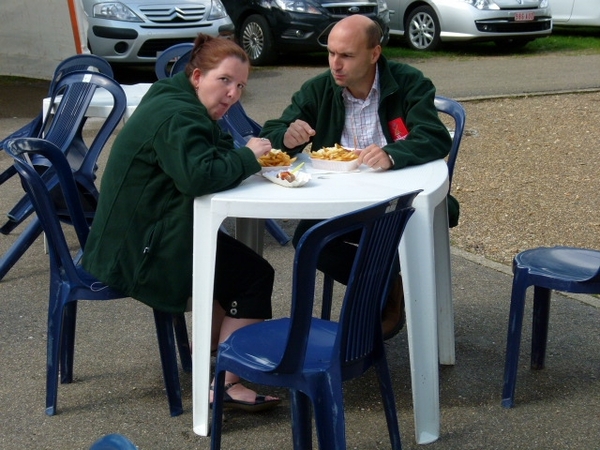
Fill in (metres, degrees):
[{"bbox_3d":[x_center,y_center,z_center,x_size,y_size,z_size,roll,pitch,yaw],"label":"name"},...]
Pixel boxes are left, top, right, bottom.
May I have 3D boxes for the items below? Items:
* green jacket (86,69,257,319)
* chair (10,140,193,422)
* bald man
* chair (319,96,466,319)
[{"bbox_3d":[-0.433,-0.109,3.848,0.580,0.730,0.530,-2,13,-2],"label":"green jacket"},{"bbox_3d":[-0.636,0.137,3.923,0.540,0.870,0.460,-2,13,-2],"label":"chair"},{"bbox_3d":[0.236,-0.141,4.327,0.640,1.180,0.660,2,13,17],"label":"bald man"},{"bbox_3d":[0.364,-0.038,4.557,0.460,0.870,0.540,4,14,24],"label":"chair"}]

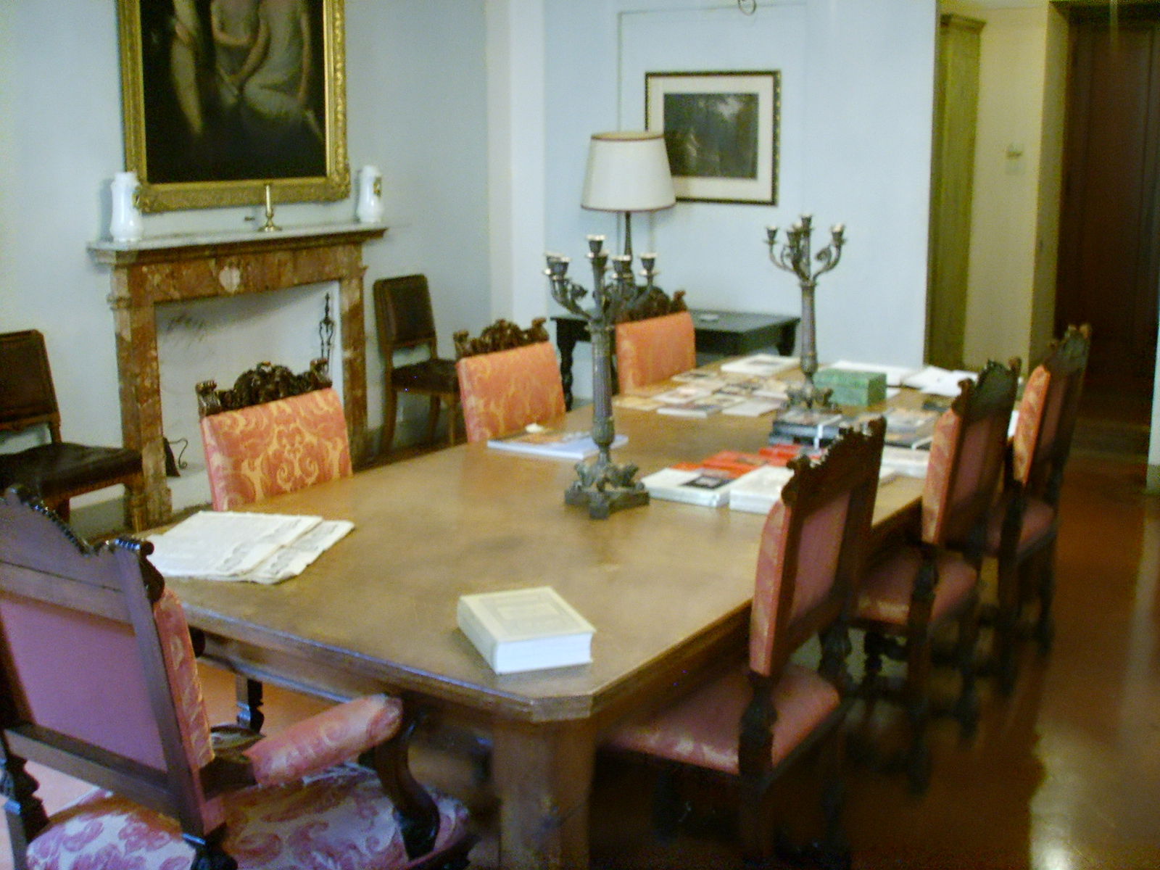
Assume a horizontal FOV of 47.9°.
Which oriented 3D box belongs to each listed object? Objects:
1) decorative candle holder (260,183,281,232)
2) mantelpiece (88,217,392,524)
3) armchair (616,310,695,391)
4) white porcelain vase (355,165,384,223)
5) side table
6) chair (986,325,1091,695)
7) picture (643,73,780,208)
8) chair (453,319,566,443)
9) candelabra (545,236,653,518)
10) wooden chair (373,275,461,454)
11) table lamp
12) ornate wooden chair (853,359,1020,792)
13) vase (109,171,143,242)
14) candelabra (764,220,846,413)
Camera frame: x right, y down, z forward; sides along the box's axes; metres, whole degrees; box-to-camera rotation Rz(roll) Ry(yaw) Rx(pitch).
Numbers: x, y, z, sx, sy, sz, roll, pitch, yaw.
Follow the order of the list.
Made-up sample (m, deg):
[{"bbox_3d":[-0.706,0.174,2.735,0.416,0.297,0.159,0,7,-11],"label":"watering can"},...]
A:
[{"bbox_3d":[-1.463,-1.064,6.112,0.100,0.210,0.100,8,15,34],"label":"decorative candle holder"},{"bbox_3d":[-1.518,-0.340,6.232,0.260,1.255,1.610,8,15,34],"label":"mantelpiece"},{"bbox_3d":[0.478,-0.002,5.080,0.533,1.099,0.476,8,15,33],"label":"armchair"},{"bbox_3d":[-1.073,-1.228,6.670,0.136,0.276,0.136,-1,12,0],"label":"white porcelain vase"},{"bbox_3d":[0.510,-0.254,7.042,1.148,0.749,0.640,8,15,33],"label":"side table"},{"bbox_3d":[1.253,0.190,4.156,0.533,1.099,0.476,8,15,33],"label":"chair"},{"bbox_3d":[0.698,-1.588,6.992,0.810,0.690,0.030,8,15,34],"label":"picture"},{"bbox_3d":[-0.057,0.173,4.310,0.533,1.099,0.476,8,15,33],"label":"chair"},{"bbox_3d":[0.053,-0.141,3.133,0.260,0.650,0.260,8,15,34],"label":"candelabra"},{"bbox_3d":[-0.753,-0.367,7.050,0.560,0.935,0.470,8,15,34],"label":"wooden chair"},{"bbox_3d":[0.258,-1.125,7.022,0.500,0.950,0.500,0,13,0],"label":"table lamp"},{"bbox_3d":[0.818,0.333,3.530,0.533,1.099,0.476,8,15,33],"label":"ornate wooden chair"},{"bbox_3d":[-1.901,-0.959,5.477,0.139,0.276,0.139,8,15,33],"label":"vase"},{"bbox_3d":[0.736,-0.375,4.156,0.260,0.645,0.260,8,15,34],"label":"candelabra"}]

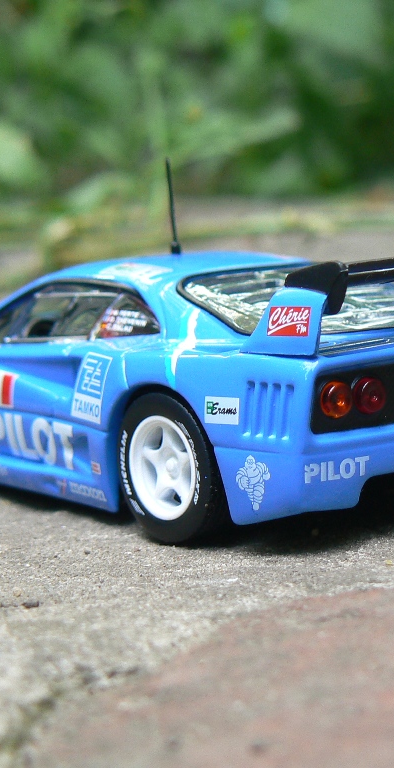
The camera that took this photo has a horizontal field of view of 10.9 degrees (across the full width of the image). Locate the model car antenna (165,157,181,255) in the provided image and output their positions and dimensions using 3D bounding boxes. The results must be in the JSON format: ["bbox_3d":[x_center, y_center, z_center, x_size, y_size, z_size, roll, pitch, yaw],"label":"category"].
[{"bbox_3d":[-0.003,-0.020,0.231,0.001,0.011,0.001,-5,4,0],"label":"model car antenna"}]

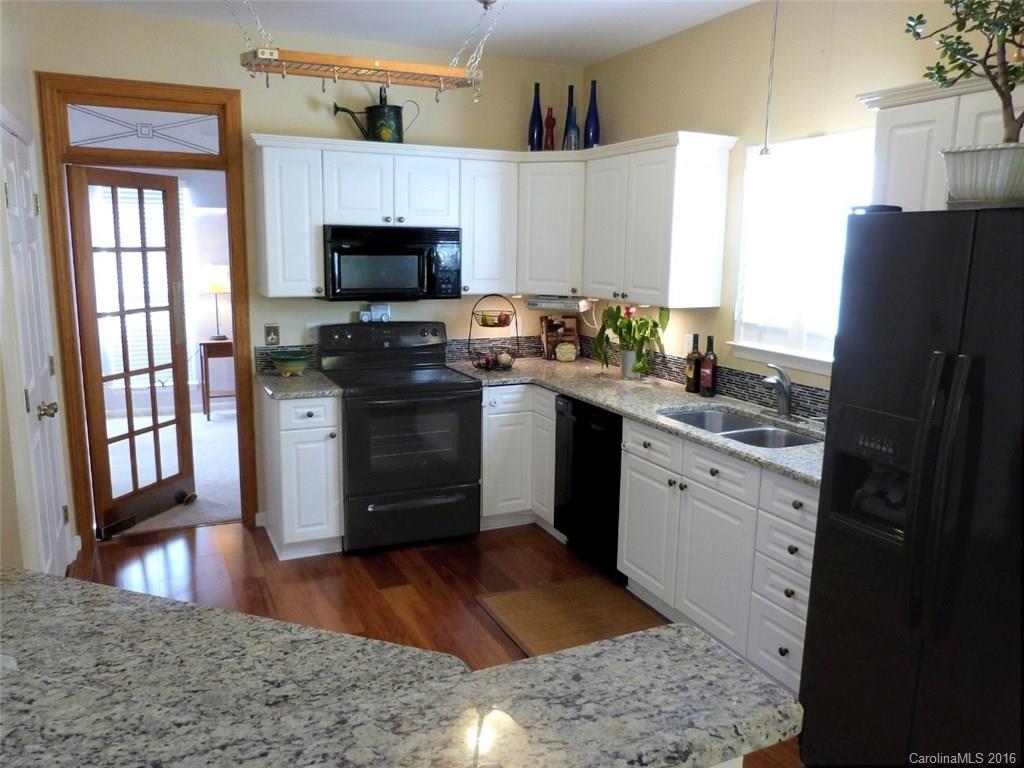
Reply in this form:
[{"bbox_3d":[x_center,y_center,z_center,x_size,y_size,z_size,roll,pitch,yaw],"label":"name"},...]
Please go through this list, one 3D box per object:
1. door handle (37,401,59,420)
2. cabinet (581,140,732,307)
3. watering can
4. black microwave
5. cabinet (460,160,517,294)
[{"bbox_3d":[-1.923,0.112,3.064,0.070,0.065,0.065,-4,11,-25],"label":"door handle"},{"bbox_3d":[0.733,-0.835,3.941,0.320,0.797,0.817,-3,10,-25],"label":"cabinet"},{"bbox_3d":[-0.743,-1.465,4.082,0.483,0.347,0.210,-4,11,-25],"label":"watering can"},{"bbox_3d":[-0.701,-0.685,4.224,0.764,0.393,0.404,-3,10,-25],"label":"black microwave"},{"bbox_3d":[-0.204,-0.920,4.441,0.360,0.754,0.329,-4,11,-25],"label":"cabinet"}]

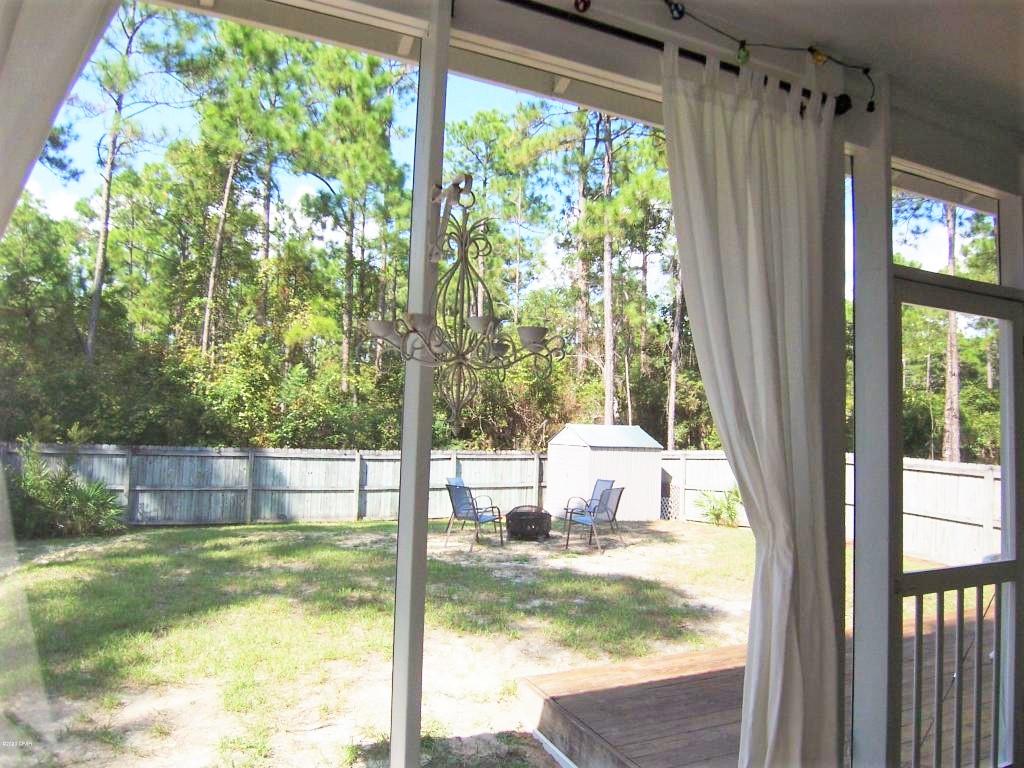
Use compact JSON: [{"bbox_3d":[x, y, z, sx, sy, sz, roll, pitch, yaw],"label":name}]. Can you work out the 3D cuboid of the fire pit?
[{"bbox_3d":[0.273,2.297,11.268,0.750,0.530,0.750,2,-4,0],"label":"fire pit"}]

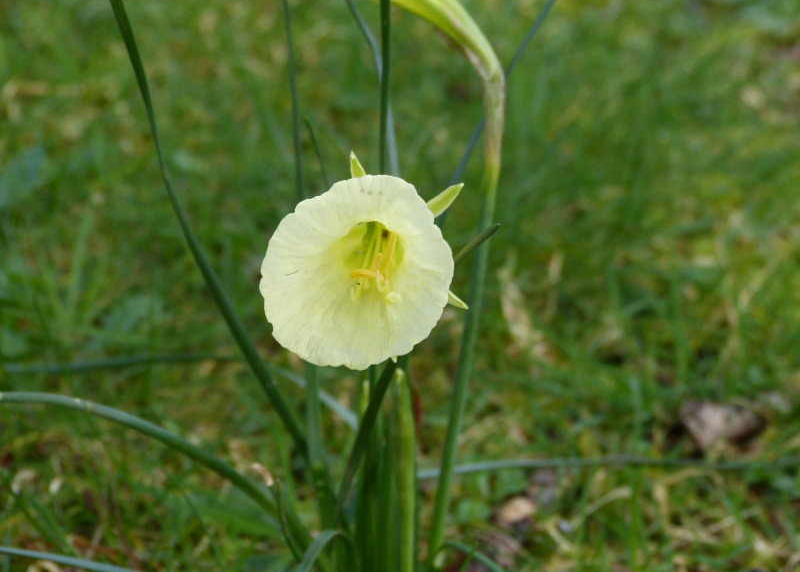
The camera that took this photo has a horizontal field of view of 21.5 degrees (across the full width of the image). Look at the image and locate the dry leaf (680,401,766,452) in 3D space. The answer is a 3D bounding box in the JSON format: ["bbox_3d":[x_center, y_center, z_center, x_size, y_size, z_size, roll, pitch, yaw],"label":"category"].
[{"bbox_3d":[0.093,0.040,0.605,0.025,0.009,0.016,0,26,0],"label":"dry leaf"}]

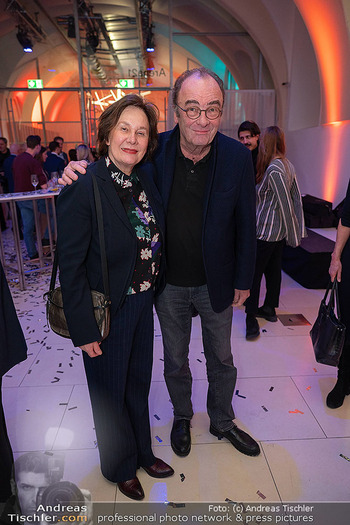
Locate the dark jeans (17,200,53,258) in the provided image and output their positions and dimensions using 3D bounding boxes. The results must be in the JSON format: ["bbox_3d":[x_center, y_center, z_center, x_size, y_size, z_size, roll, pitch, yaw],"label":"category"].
[{"bbox_3d":[-2.235,-0.589,5.800,0.400,0.950,0.400,-13,20,-38],"label":"dark jeans"}]

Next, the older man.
[{"bbox_3d":[-0.007,0.138,1.654,0.800,1.830,0.420,-1,17,-3],"label":"older man"}]

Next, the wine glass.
[{"bbox_3d":[-1.692,-0.950,4.400,0.083,0.220,0.083,-1,16,0],"label":"wine glass"}]

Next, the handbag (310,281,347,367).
[{"bbox_3d":[0.926,0.344,2.200,0.140,0.500,0.280,4,16,15],"label":"handbag"}]

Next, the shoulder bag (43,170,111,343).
[{"bbox_3d":[-0.396,-0.033,1.490,0.265,0.670,0.160,5,17,20],"label":"shoulder bag"}]

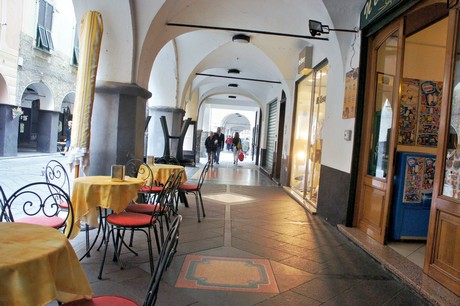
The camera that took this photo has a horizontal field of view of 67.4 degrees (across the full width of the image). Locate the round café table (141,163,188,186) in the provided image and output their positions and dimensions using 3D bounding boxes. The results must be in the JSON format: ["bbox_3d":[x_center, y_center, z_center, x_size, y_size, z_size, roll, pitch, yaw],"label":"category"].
[{"bbox_3d":[-1.113,0.577,5.529,0.710,0.745,0.710,4,2,0],"label":"round café table"}]

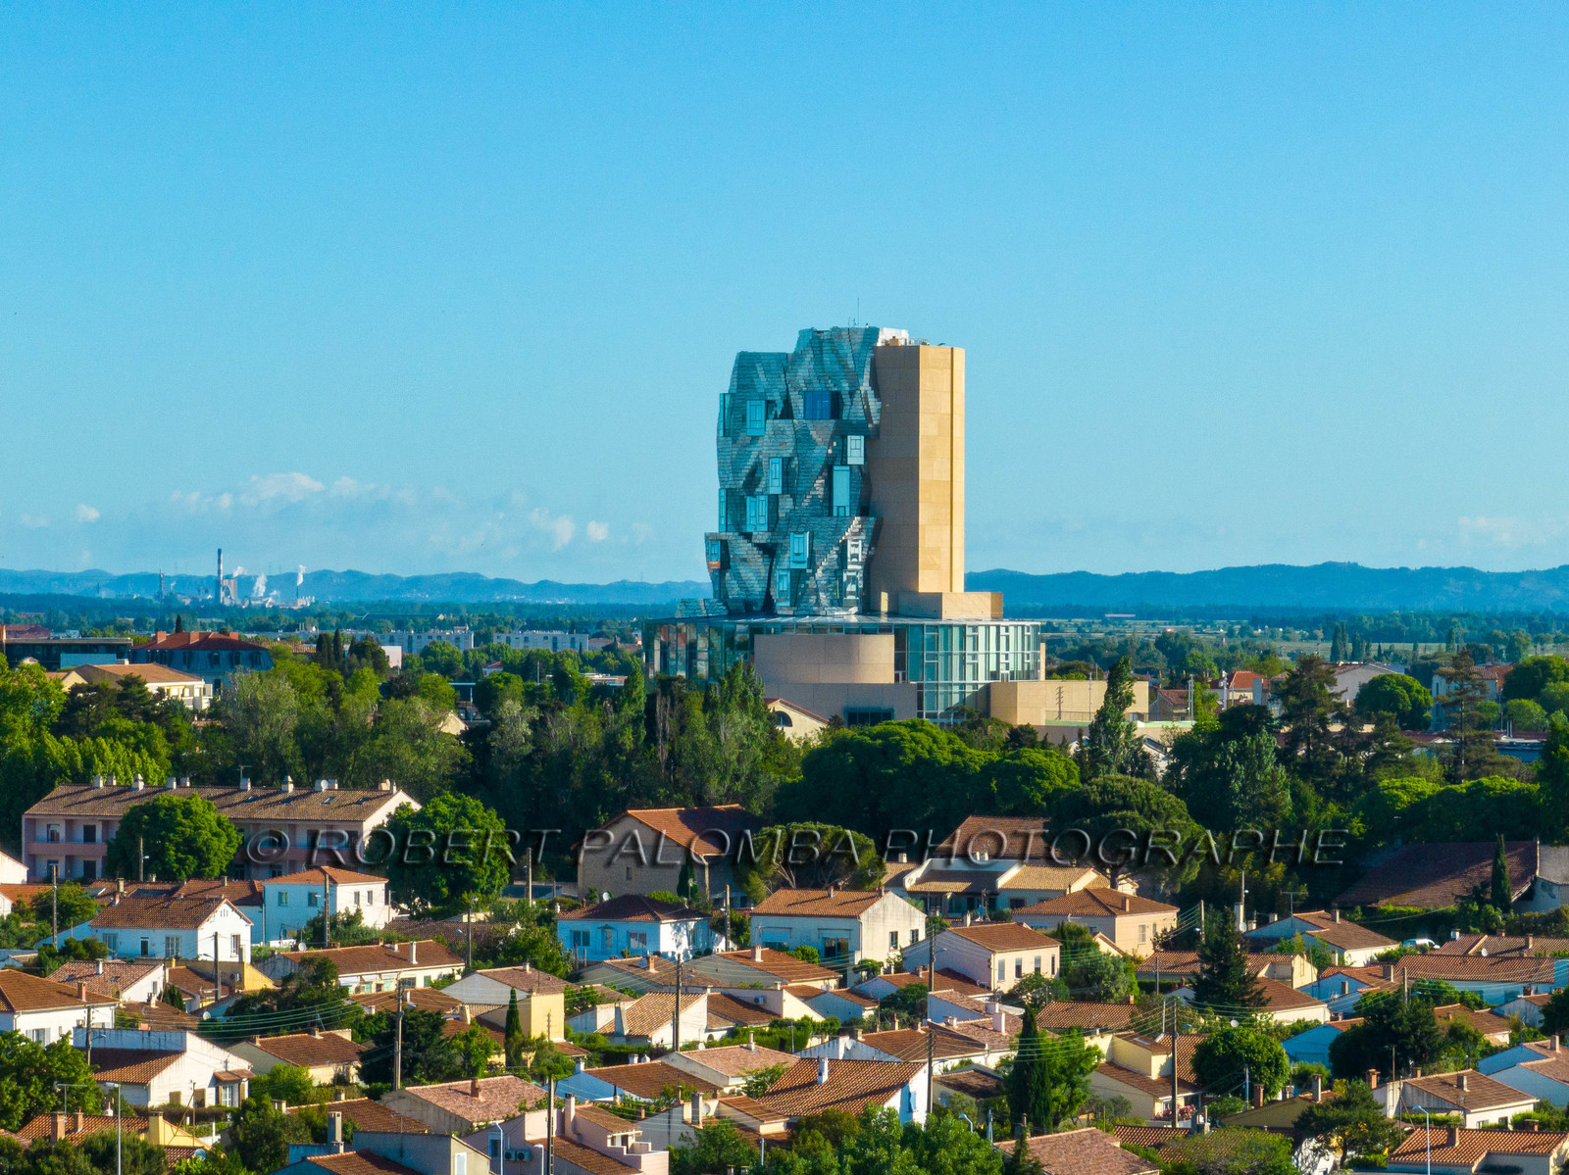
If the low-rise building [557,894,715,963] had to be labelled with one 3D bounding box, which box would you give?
[{"bbox_3d":[-12.494,28.101,604.623,9.400,5.400,10.400,0,0,23],"label":"low-rise building"}]

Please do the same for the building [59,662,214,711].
[{"bbox_3d":[-77.320,13.250,871.930,11.600,8.000,16.500,0,0,25],"label":"building"}]

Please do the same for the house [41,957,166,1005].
[{"bbox_3d":[-48.350,28.656,512.378,7.600,4.200,6.200,0,0,24],"label":"house"}]

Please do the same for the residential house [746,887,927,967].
[{"bbox_3d":[4.550,28.260,598.980,10.400,7.000,9.900,0,0,33],"label":"residential house"}]

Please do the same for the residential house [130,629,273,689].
[{"bbox_3d":[-84.814,13.650,1062.269,16.000,14.500,20.000,0,0,-22],"label":"residential house"}]

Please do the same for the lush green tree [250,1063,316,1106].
[{"bbox_3d":[-28.110,28.706,409.000,3.600,4.100,3.600,0,0,0],"label":"lush green tree"}]

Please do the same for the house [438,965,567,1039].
[{"bbox_3d":[-19.067,29.135,501.002,8.000,5.900,9.200,0,0,27],"label":"house"}]

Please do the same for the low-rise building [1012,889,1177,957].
[{"bbox_3d":[25.820,28.880,614.960,10.200,6.300,10.200,0,0,30],"label":"low-rise building"}]

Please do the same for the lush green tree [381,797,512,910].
[{"bbox_3d":[-26.800,21.200,579.000,10.100,9.900,9.800,0,0,0],"label":"lush green tree"}]

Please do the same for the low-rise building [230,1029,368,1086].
[{"bbox_3d":[-30.800,30.210,456.220,8.000,4.000,9.800,0,0,29],"label":"low-rise building"}]

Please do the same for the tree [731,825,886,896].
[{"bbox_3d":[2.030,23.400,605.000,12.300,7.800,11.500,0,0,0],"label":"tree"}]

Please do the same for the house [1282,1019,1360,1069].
[{"bbox_3d":[35.794,28.726,451.823,6.600,4.000,9.500,0,0,26],"label":"house"}]

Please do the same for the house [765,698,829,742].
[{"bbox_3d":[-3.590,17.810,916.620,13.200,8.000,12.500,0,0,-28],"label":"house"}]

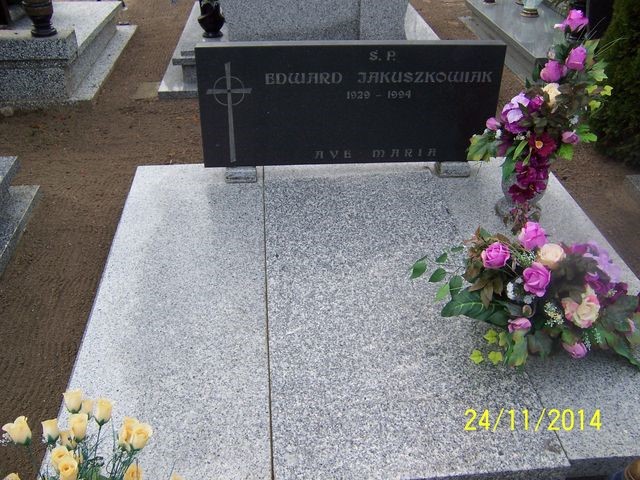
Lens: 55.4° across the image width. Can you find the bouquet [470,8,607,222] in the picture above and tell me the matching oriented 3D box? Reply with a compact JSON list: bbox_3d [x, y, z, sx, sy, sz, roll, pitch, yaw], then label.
[{"bbox_3d":[0.730,-0.391,2.024,0.420,0.680,0.320,-2,33,-5],"label":"bouquet"}]

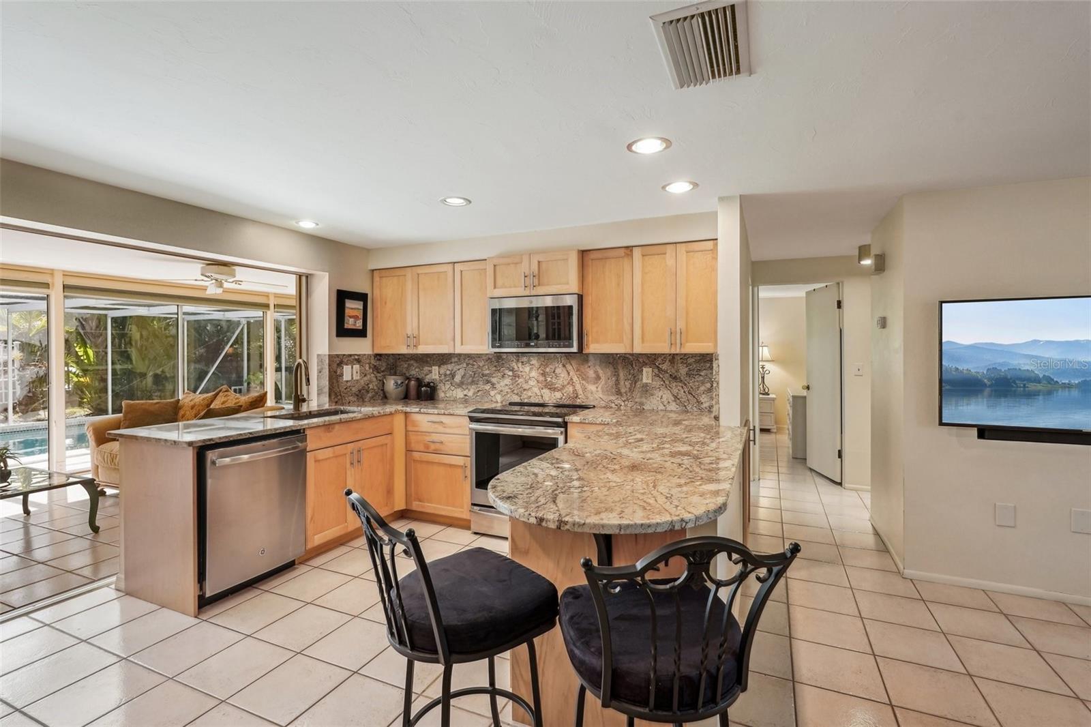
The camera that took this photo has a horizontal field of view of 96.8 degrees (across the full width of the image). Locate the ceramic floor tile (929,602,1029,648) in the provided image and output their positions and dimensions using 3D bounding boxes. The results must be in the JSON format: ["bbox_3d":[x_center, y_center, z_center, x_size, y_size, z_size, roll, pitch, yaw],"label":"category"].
[{"bbox_3d":[2.139,1.299,2.415,0.330,0.010,0.330,0,1,24],"label":"ceramic floor tile"}]

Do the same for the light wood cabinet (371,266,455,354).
[{"bbox_3d":[-1.124,-0.473,4.455,0.900,0.770,0.325,0,1,24],"label":"light wood cabinet"}]

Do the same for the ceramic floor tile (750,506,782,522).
[{"bbox_3d":[1.827,1.287,4.131,0.331,0.012,0.331,0,1,24],"label":"ceramic floor tile"}]

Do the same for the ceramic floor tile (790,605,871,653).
[{"bbox_3d":[1.399,1.313,2.404,0.331,0.010,0.331,0,1,25],"label":"ceramic floor tile"}]

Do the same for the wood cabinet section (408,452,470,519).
[{"bbox_3d":[-0.735,0.938,4.006,0.600,0.475,0.520,0,1,24],"label":"wood cabinet section"}]

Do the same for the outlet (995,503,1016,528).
[{"bbox_3d":[2.578,0.850,2.712,0.080,0.122,0.008,0,1,24],"label":"outlet"}]

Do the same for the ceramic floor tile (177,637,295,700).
[{"bbox_3d":[-1.332,1.312,2.099,0.330,0.010,0.330,0,1,24],"label":"ceramic floor tile"}]

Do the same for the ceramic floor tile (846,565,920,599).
[{"bbox_3d":[1.969,1.290,2.857,0.330,0.010,0.330,0,1,24],"label":"ceramic floor tile"}]

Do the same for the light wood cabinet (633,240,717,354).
[{"bbox_3d":[0.970,-0.456,3.506,0.600,0.765,0.325,0,1,24],"label":"light wood cabinet"}]

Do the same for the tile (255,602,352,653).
[{"bbox_3d":[-1.223,1.333,2.460,0.331,0.012,0.331,0,1,24],"label":"tile"}]

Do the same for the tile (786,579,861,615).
[{"bbox_3d":[1.550,1.315,2.734,0.331,0.012,0.331,0,1,24],"label":"tile"}]

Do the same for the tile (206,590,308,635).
[{"bbox_3d":[-1.537,1.332,2.598,0.331,0.012,0.331,0,1,24],"label":"tile"}]

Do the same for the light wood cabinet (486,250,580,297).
[{"bbox_3d":[-0.028,-0.679,3.878,0.768,0.315,0.390,0,1,24],"label":"light wood cabinet"}]

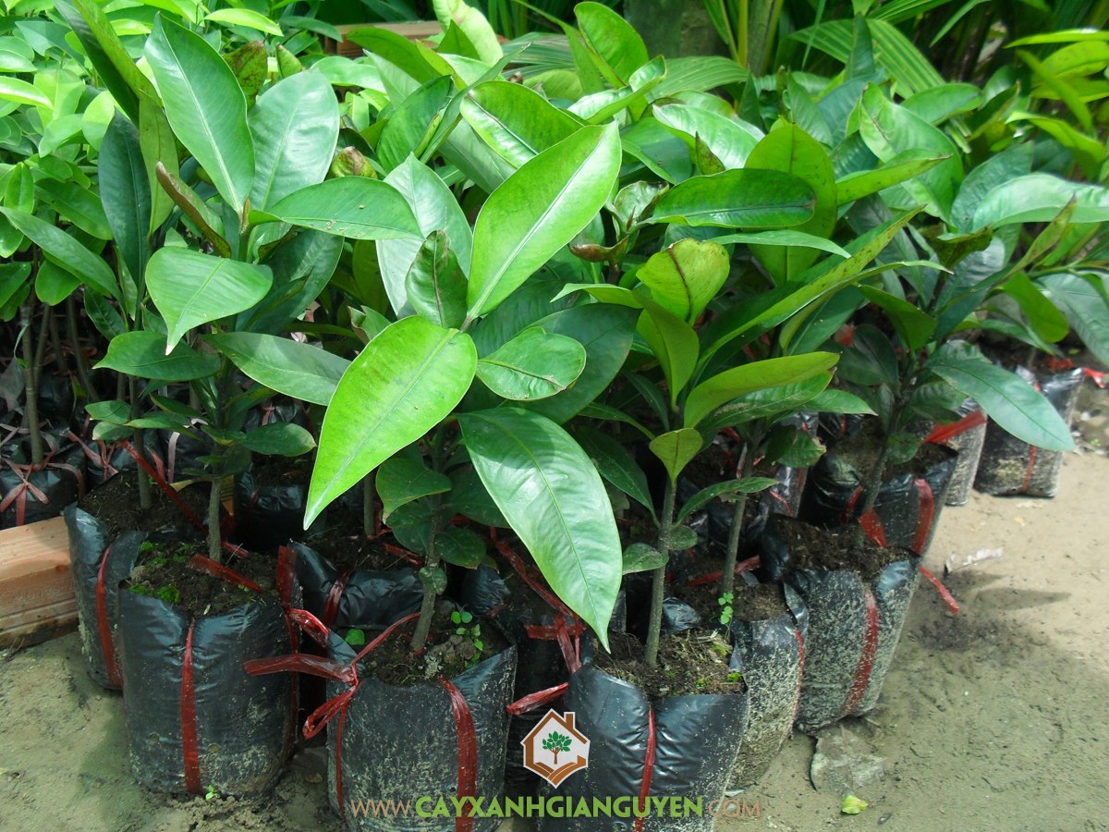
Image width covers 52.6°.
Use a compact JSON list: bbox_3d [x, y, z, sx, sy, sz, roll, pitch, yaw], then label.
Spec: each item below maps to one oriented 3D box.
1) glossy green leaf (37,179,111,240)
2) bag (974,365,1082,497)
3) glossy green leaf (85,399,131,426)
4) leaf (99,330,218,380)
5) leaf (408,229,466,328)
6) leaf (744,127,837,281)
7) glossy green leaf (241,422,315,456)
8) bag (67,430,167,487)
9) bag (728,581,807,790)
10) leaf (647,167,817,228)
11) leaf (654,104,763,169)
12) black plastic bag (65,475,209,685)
[{"bbox_3d":[-0.535,-0.229,1.250,0.093,0.014,0.036,36,57,2],"label":"glossy green leaf"},{"bbox_3d":[0.675,0.021,1.626,0.134,0.168,0.134,12,18,22],"label":"bag"},{"bbox_3d":[-0.442,-0.003,1.110,0.046,0.009,0.028,-5,58,-7],"label":"glossy green leaf"},{"bbox_3d":[-0.302,-0.040,0.854,0.091,0.022,0.055,-3,45,-11],"label":"leaf"},{"bbox_3d":[-0.084,-0.098,0.800,0.040,0.072,0.015,-10,0,-11],"label":"leaf"},{"bbox_3d":[0.236,-0.212,1.120,0.088,0.165,0.020,-1,3,0],"label":"leaf"},{"bbox_3d":[-0.236,0.019,0.955,0.064,0.010,0.032,9,58,6],"label":"glossy green leaf"},{"bbox_3d":[-0.465,0.104,1.220,0.115,0.150,0.115,2,21,0],"label":"bag"},{"bbox_3d":[0.136,0.228,0.951,0.140,0.168,0.140,9,17,10],"label":"bag"},{"bbox_3d":[0.159,-0.192,0.990,0.148,0.056,0.020,-1,-24,6],"label":"leaf"},{"bbox_3d":[0.165,-0.283,1.140,0.147,0.065,0.025,19,-21,-16],"label":"leaf"},{"bbox_3d":[-0.411,0.172,1.133,0.140,0.168,0.140,-7,18,-21],"label":"black plastic bag"}]

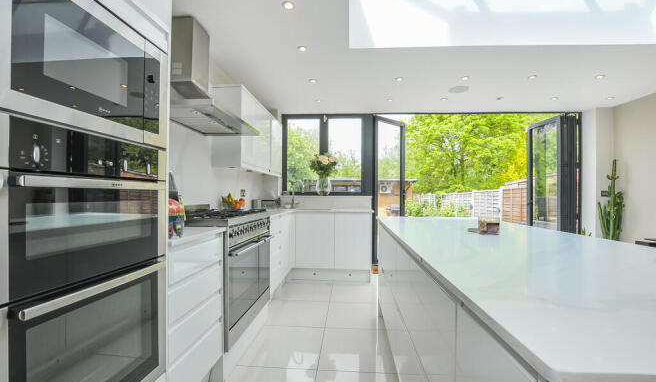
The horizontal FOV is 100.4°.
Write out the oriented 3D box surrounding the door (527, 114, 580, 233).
[{"bbox_3d":[3.523,0.034,4.357,0.230,2.310,0.860,0,-1,5],"label":"door"}]

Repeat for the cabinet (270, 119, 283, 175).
[{"bbox_3d":[-0.894,-0.611,3.862,0.330,0.780,0.540,0,-1,5],"label":"cabinet"}]

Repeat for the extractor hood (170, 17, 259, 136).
[{"bbox_3d":[-0.929,-0.879,2.141,0.530,0.715,0.880,0,-1,5],"label":"extractor hood"}]

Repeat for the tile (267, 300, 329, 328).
[{"bbox_3d":[-0.278,1.176,2.628,0.558,0.010,0.555,0,-1,5],"label":"tile"}]

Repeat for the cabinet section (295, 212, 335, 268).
[{"bbox_3d":[-0.144,0.649,3.796,0.506,0.720,0.540,0,-1,4],"label":"cabinet section"}]

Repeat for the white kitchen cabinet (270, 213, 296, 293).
[{"bbox_3d":[-0.810,0.645,3.101,0.615,0.815,1.000,0,-1,5],"label":"white kitchen cabinet"}]

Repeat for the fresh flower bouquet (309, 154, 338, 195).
[{"bbox_3d":[-0.070,-0.246,4.152,0.440,0.635,0.400,0,-1,5],"label":"fresh flower bouquet"}]

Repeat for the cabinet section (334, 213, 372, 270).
[{"bbox_3d":[0.341,0.650,3.759,0.466,0.718,0.540,0,-1,4],"label":"cabinet section"}]

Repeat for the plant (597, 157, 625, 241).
[{"bbox_3d":[3.569,0.421,3.416,0.260,1.560,0.260,0,-1,5],"label":"plant"}]

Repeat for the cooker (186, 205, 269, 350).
[{"bbox_3d":[-0.880,0.569,2.156,0.640,0.910,0.895,0,-1,5],"label":"cooker"}]

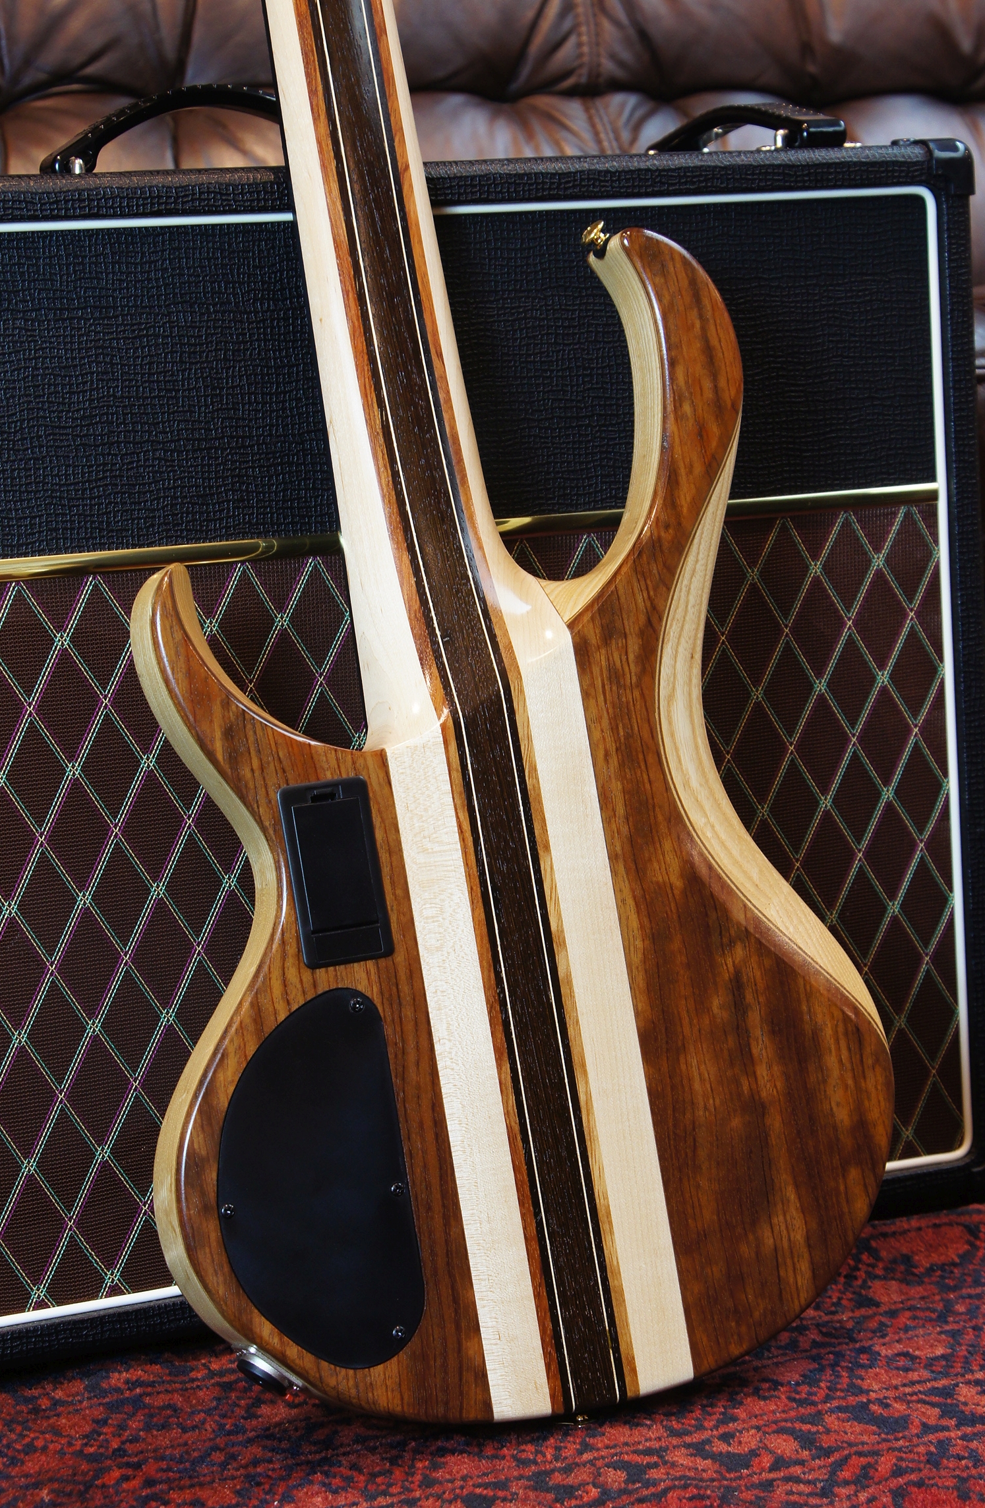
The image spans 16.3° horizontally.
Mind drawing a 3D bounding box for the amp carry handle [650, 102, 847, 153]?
[{"bbox_3d":[0.134,-0.329,1.821,0.030,0.031,0.172,-6,8,-24],"label":"amp carry handle"}]

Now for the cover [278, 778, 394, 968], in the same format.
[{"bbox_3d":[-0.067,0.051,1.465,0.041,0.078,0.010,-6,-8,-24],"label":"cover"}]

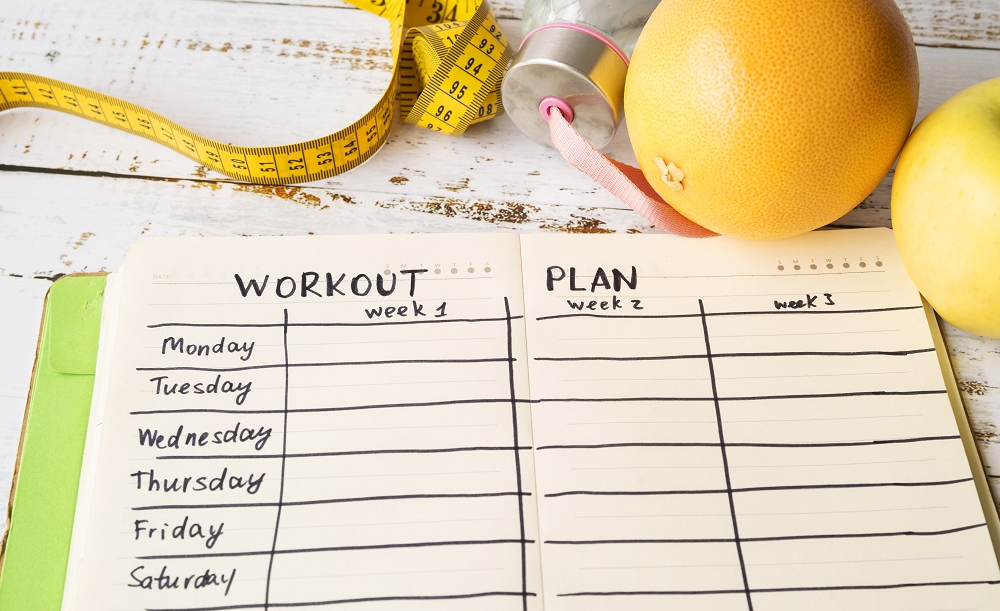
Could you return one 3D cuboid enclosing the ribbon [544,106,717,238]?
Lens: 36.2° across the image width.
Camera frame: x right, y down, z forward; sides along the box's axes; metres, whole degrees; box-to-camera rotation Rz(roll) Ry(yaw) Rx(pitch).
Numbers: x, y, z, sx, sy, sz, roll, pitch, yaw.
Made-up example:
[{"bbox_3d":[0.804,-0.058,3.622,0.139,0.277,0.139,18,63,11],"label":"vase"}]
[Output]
[{"bbox_3d":[0.050,-0.043,0.504,0.087,0.026,0.028,30,56,22],"label":"ribbon"}]

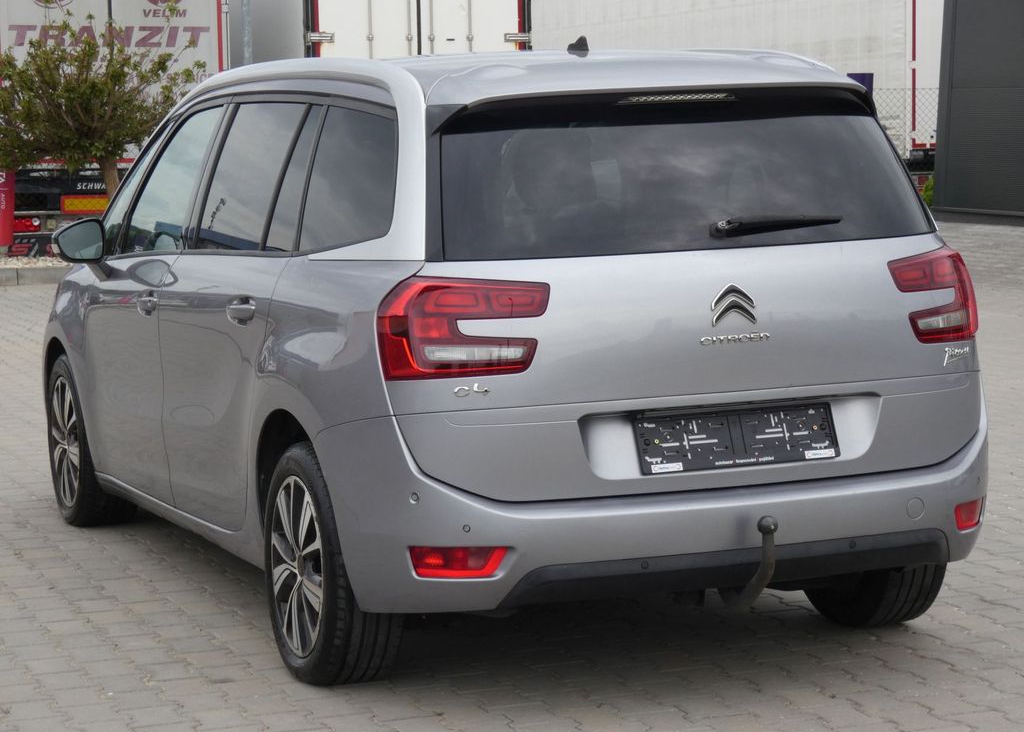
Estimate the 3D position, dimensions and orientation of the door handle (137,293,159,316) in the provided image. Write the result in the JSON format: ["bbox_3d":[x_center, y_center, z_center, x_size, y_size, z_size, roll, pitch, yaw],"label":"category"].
[{"bbox_3d":[-1.125,-0.190,7.737,0.050,0.065,0.200,-4,6,-22],"label":"door handle"}]

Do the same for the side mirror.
[{"bbox_3d":[-1.415,-0.407,8.195,0.195,0.160,0.130,-4,6,-22],"label":"side mirror"}]

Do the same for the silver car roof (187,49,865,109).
[{"bbox_3d":[0.006,-0.831,7.170,1.280,0.170,2.250,-4,6,-22],"label":"silver car roof"}]

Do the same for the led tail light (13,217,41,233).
[{"bbox_3d":[-4.974,-1.432,25.500,0.400,0.155,0.090,-4,6,-18],"label":"led tail light"}]

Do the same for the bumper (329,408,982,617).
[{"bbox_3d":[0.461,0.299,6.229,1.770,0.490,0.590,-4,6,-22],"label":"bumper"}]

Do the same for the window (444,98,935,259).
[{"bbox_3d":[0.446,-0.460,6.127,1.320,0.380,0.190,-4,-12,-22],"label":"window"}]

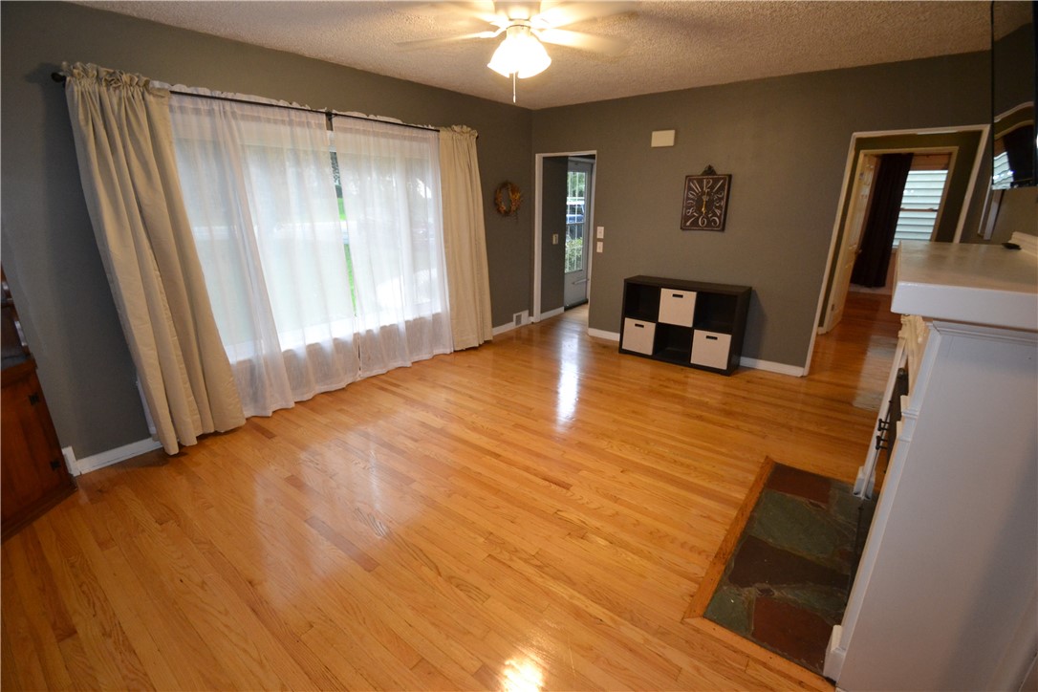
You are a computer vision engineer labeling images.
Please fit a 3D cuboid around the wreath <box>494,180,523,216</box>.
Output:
[{"bbox_3d":[-0.117,-1.719,5.056,0.090,0.413,0.408,14,23,38],"label":"wreath"}]

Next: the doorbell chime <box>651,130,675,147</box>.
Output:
[{"bbox_3d":[1.400,-2.016,4.210,0.223,0.136,0.050,14,23,38],"label":"doorbell chime"}]

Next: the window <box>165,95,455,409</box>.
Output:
[{"bbox_3d":[-1.510,-0.858,3.668,0.120,1.925,2.094,14,23,38],"label":"window"}]

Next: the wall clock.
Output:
[{"bbox_3d":[1.768,-1.401,4.101,0.410,0.584,0.045,14,23,38],"label":"wall clock"}]

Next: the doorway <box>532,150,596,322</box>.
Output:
[{"bbox_3d":[0.554,-1.222,5.315,0.859,2.091,0.130,14,23,38],"label":"doorway"}]

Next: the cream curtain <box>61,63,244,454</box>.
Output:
[{"bbox_3d":[-2.199,-0.429,2.733,0.160,2.279,0.454,14,23,38],"label":"cream curtain"}]

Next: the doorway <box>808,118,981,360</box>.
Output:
[{"bbox_3d":[2.916,-0.609,3.458,0.750,2.010,0.130,14,23,38],"label":"doorway"}]

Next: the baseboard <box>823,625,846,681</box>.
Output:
[{"bbox_3d":[1.091,1.058,1.486,0.043,0.116,0.111,14,23,38],"label":"baseboard"}]

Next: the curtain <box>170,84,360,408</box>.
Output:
[{"bbox_3d":[-1.775,-0.604,3.248,0.100,2.218,1.047,14,23,38],"label":"curtain"}]

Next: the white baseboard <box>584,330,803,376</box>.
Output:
[{"bbox_3d":[1.729,0.031,4.638,2.255,0.096,0.020,14,23,38],"label":"white baseboard"}]

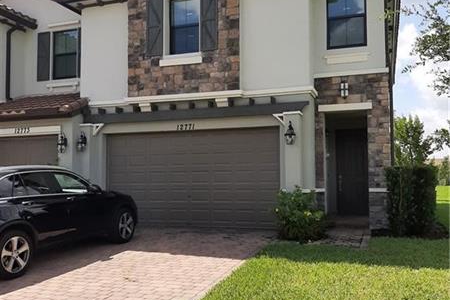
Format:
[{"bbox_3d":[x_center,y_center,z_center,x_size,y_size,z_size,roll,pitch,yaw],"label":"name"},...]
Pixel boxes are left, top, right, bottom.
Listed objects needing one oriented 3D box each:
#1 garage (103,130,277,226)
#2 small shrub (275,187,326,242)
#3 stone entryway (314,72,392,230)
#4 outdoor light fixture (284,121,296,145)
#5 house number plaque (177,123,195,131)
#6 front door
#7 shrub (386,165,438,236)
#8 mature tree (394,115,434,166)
[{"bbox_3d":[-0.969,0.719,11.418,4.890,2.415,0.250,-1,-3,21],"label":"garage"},{"bbox_3d":[1.568,1.306,9.338,0.977,1.057,0.950,-1,-3,21],"label":"small shrub"},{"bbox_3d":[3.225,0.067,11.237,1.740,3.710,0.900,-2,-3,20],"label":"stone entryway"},{"bbox_3d":[1.442,-0.375,9.922,0.250,0.507,0.300,-1,-3,21],"label":"outdoor light fixture"},{"bbox_3d":[-0.984,-0.578,11.336,0.502,0.182,0.030,-1,-3,21],"label":"house number plaque"},{"bbox_3d":[3.521,0.625,12.345,0.925,2.383,0.080,-1,-3,21],"label":"front door"},{"bbox_3d":[4.148,1.095,10.015,1.021,1.495,1.050,-1,-3,21],"label":"shrub"},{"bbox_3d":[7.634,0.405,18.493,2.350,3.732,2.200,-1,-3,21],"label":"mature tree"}]

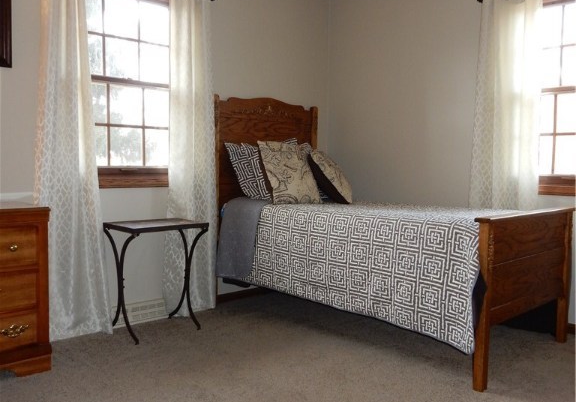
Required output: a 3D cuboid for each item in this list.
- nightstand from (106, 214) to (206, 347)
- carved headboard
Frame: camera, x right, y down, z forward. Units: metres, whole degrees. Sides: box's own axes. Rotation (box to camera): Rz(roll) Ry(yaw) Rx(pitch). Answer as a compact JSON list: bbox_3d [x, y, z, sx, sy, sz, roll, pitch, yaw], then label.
[{"bbox_3d":[-0.768,0.464,3.285,0.470,0.660,0.350,-4,6,-41],"label":"nightstand"},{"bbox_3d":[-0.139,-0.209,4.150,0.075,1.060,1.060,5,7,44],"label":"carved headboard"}]

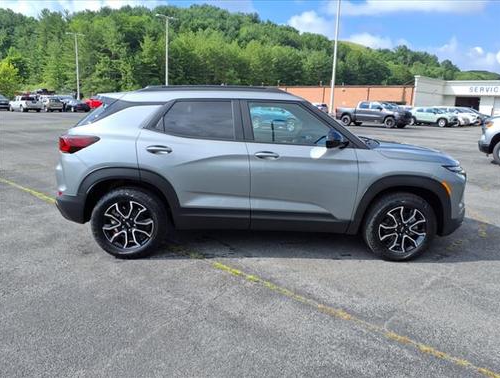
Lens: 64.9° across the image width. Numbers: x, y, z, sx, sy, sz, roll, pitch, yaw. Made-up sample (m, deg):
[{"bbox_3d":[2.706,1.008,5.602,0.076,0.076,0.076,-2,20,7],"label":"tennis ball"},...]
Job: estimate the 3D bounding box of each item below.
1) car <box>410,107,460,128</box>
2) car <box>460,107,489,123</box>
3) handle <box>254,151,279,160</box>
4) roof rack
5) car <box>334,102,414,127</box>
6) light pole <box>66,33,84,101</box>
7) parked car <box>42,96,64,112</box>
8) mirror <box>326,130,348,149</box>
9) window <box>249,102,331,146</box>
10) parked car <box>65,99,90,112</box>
[{"bbox_3d":[15.768,-6.247,34.138,1.810,1.640,4.400,-9,15,-42],"label":"car"},{"bbox_3d":[20.518,-6.927,37.286,1.830,1.580,4.600,-9,15,-42],"label":"car"},{"bbox_3d":[0.164,-0.308,3.633,0.235,0.065,0.060,1,12,-4],"label":"handle"},{"bbox_3d":[-0.371,-1.063,4.329,1.470,0.085,1.150,1,12,-4],"label":"roof rack"},{"bbox_3d":[10.106,-6.081,32.140,5.900,1.980,2.080,12,15,39],"label":"car"},{"bbox_3d":[-21.244,-14.253,48.300,2.200,9.200,0.400,-9,15,-42],"label":"light pole"},{"bbox_3d":[-22.640,-9.611,44.500,4.600,1.720,1.870,12,15,39],"label":"parked car"},{"bbox_3d":[0.793,-0.462,3.594,0.175,0.170,0.230,1,11,-2],"label":"mirror"},{"bbox_3d":[0.380,-0.615,3.735,0.790,0.415,0.110,1,11,-2],"label":"window"},{"bbox_3d":[-20.180,-9.657,45.698,1.830,1.470,4.750,-9,15,-42],"label":"parked car"}]

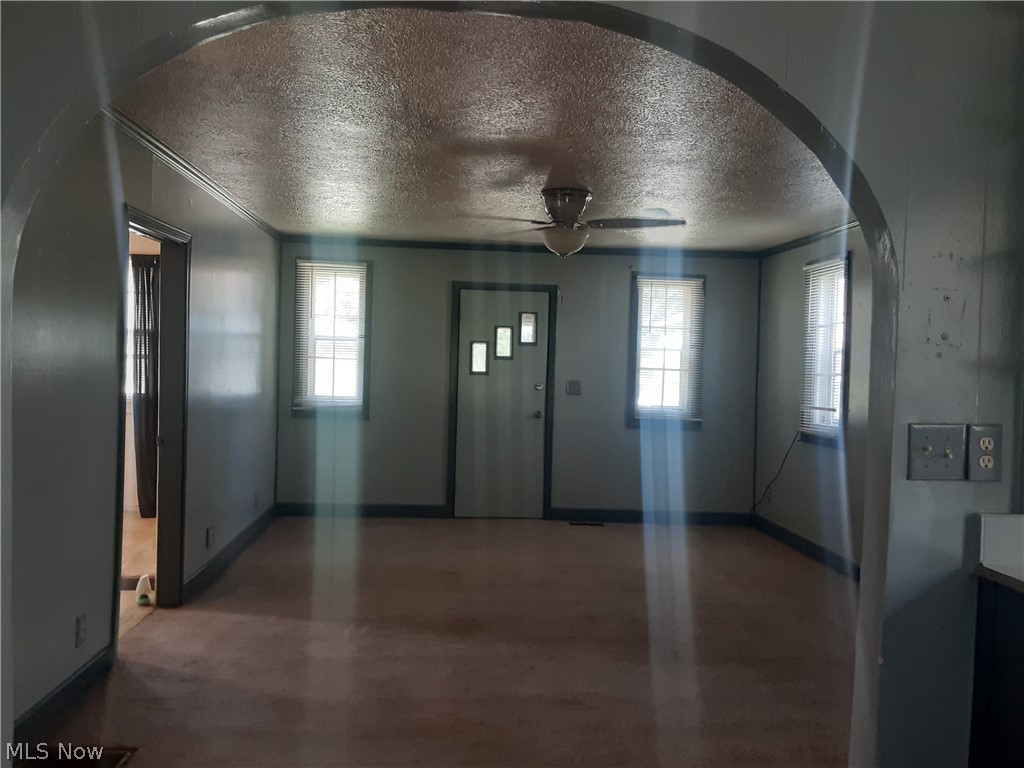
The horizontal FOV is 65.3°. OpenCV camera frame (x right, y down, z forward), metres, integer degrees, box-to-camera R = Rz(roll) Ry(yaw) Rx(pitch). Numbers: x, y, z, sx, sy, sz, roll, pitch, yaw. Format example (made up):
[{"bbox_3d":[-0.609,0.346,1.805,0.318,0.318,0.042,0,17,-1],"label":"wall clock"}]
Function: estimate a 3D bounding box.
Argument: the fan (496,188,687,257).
[{"bbox_3d":[0.311,-0.934,4.692,1.420,0.380,1.400,1,2,-5],"label":"fan"}]

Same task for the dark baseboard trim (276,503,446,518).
[{"bbox_3d":[-1.270,1.082,6.800,1.462,0.113,0.020,1,2,-5],"label":"dark baseboard trim"}]

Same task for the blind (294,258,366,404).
[{"bbox_3d":[-1.532,-0.409,6.717,0.579,1.236,0.045,1,2,-5],"label":"blind"}]

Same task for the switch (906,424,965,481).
[{"bbox_3d":[0.902,0.147,1.698,0.118,0.118,0.020,1,2,-5],"label":"switch"}]

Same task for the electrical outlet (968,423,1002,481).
[{"bbox_3d":[1.012,0.149,1.710,0.072,0.120,0.012,1,2,-5],"label":"electrical outlet"}]

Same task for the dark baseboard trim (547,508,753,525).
[{"bbox_3d":[1.230,1.171,7.009,1.857,0.102,0.020,1,2,-5],"label":"dark baseboard trim"}]

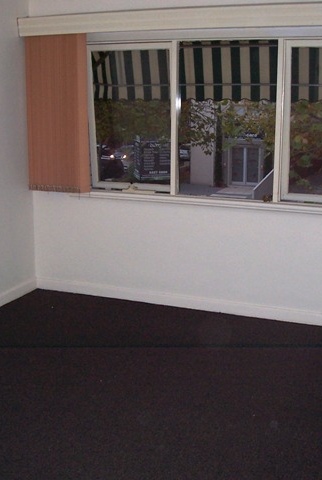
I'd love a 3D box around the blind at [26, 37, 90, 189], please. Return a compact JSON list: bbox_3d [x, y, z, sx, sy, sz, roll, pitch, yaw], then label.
[{"bbox_3d":[-0.782,-0.964,4.801,0.470,1.201,0.126,5,13,21],"label":"blind"}]

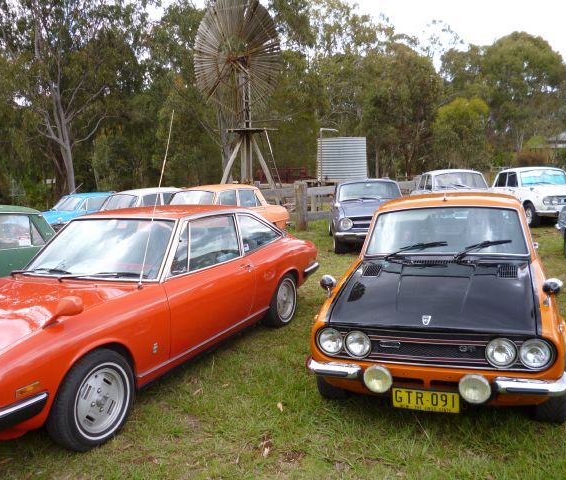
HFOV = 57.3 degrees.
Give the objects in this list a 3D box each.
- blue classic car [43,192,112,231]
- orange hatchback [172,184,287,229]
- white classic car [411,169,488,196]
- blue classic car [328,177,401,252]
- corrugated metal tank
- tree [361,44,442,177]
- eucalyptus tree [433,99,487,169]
[{"bbox_3d":[-5.426,-0.644,14.519,1.500,1.390,4.050,4,10,39],"label":"blue classic car"},{"bbox_3d":[-1.548,-0.448,11.023,1.500,1.390,4.050,4,10,36],"label":"orange hatchback"},{"bbox_3d":[4.263,-1.035,12.861,1.500,1.400,4.050,-1,8,5],"label":"white classic car"},{"bbox_3d":[1.801,-0.624,11.129,1.520,1.380,4.020,-2,8,4],"label":"blue classic car"},{"bbox_3d":[1.789,-2.433,15.500,1.482,1.302,1.482,-1,8,7],"label":"corrugated metal tank"},{"bbox_3d":[7.782,-8.374,34.000,5.254,8.932,5.254,0,8,13],"label":"tree"},{"bbox_3d":[11.378,-6.661,33.000,3.570,4.972,3.570,1,8,19],"label":"eucalyptus tree"}]

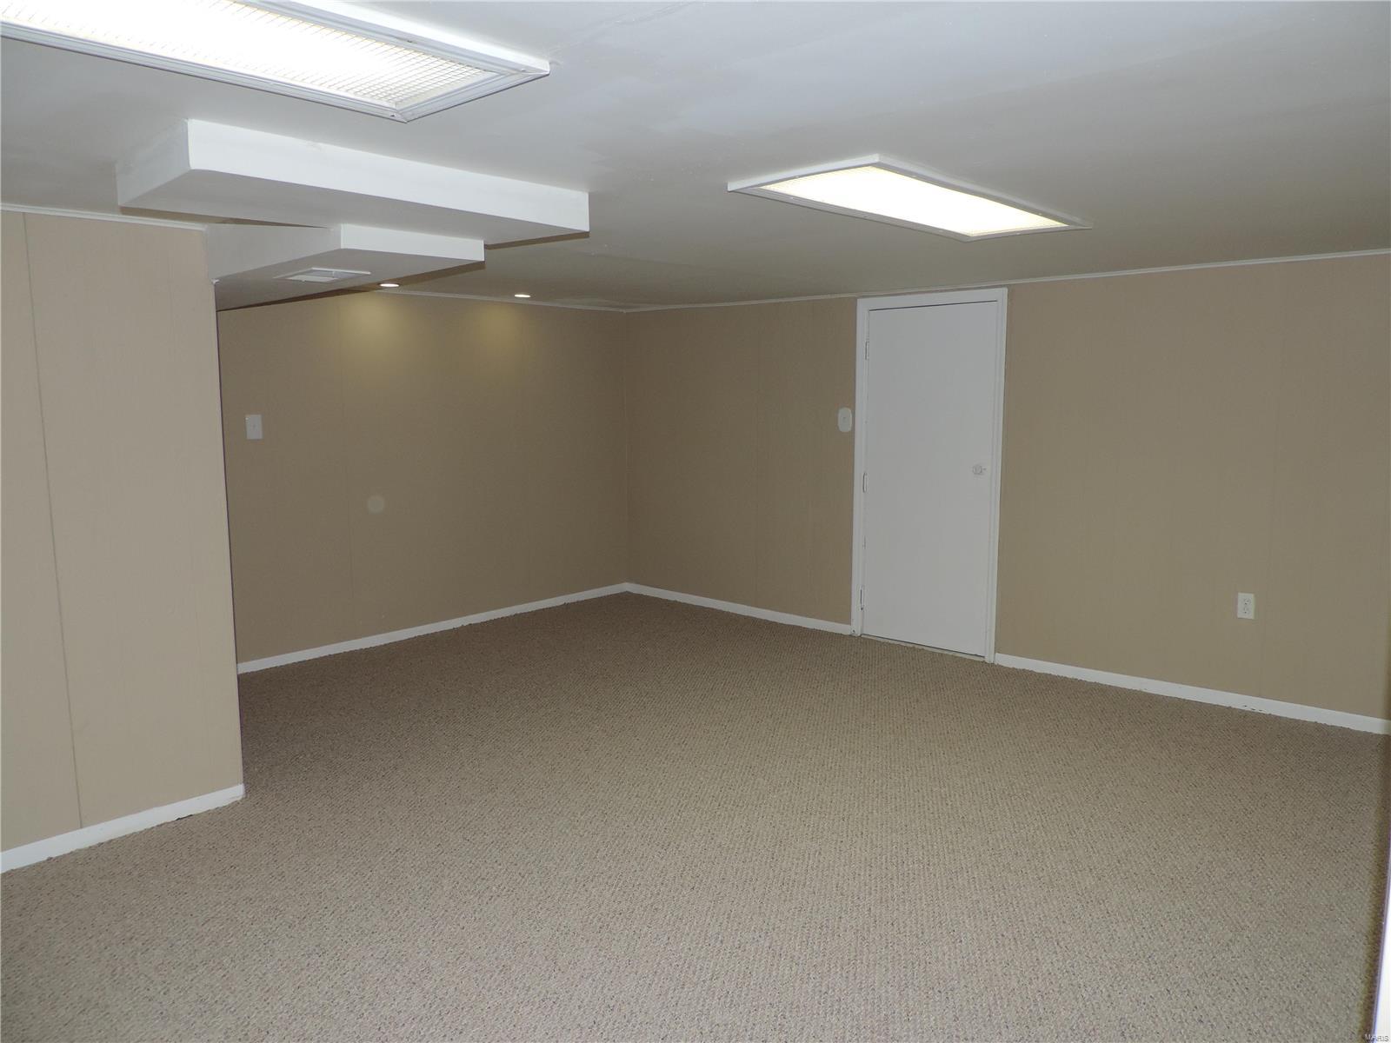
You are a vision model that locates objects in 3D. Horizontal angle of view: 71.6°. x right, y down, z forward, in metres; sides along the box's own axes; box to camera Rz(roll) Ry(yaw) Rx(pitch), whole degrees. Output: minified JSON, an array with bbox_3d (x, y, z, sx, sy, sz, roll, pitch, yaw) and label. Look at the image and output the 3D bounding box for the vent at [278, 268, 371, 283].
[{"bbox_3d":[-1.219,-0.809,3.153,0.343,0.025,0.206,7,10,43],"label":"vent"}]

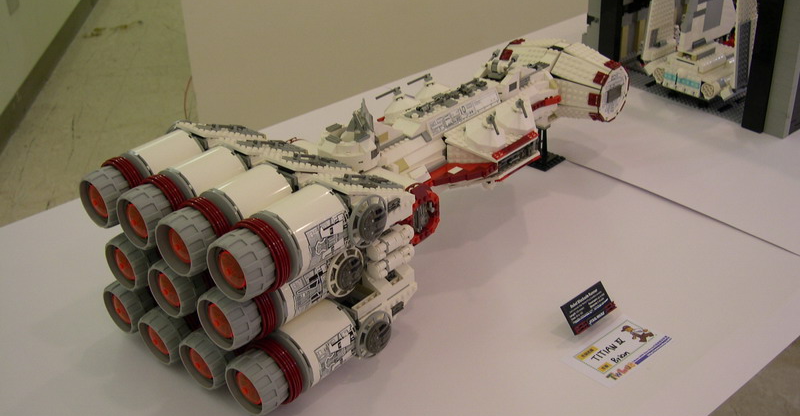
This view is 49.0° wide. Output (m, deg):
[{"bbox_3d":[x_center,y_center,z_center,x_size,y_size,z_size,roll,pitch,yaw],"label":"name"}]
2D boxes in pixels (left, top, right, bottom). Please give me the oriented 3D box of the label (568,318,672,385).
[{"bbox_3d":[0.207,0.133,0.833,0.099,0.002,0.056,-25,36,-34],"label":"label"}]

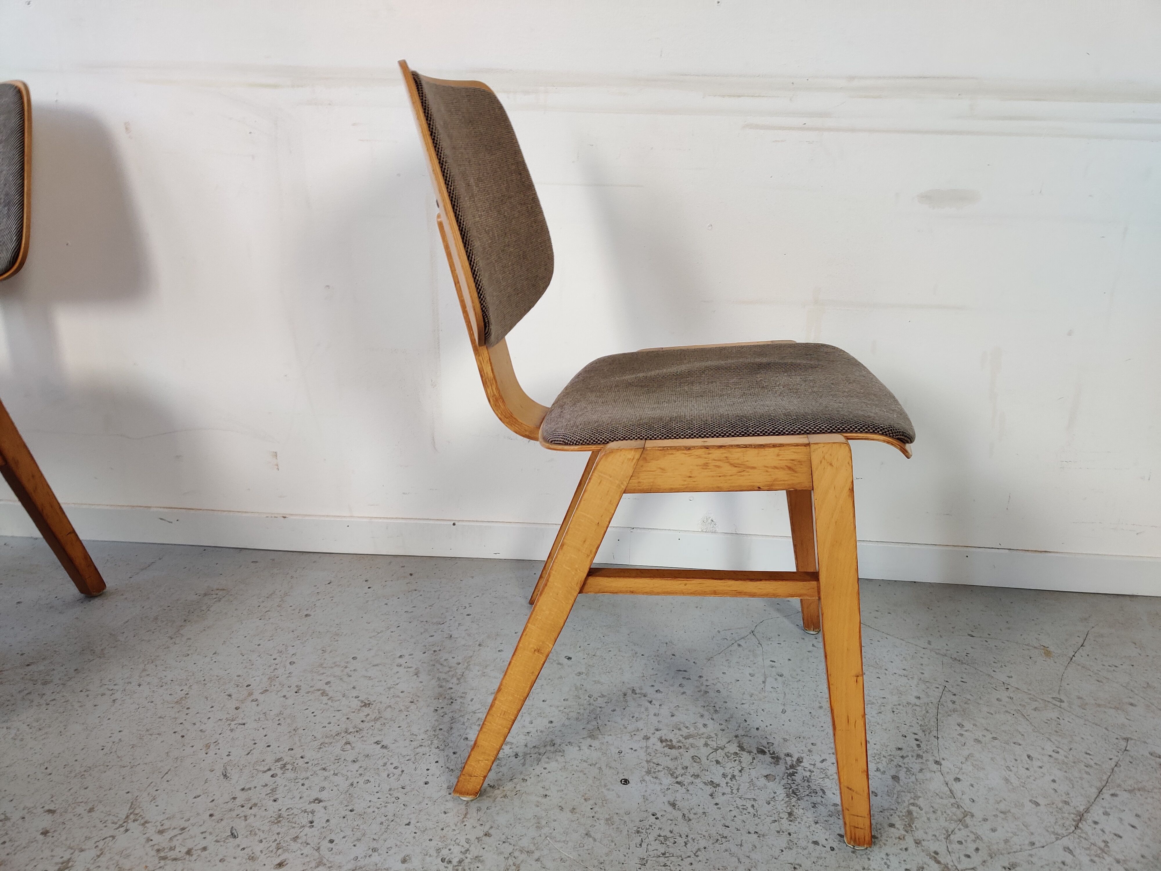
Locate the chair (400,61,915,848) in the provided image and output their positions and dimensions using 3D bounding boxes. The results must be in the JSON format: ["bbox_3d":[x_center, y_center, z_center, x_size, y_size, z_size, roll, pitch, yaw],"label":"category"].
[{"bbox_3d":[0.095,-0.018,1.134,0.542,0.792,0.493,4,18,7],"label":"chair"}]

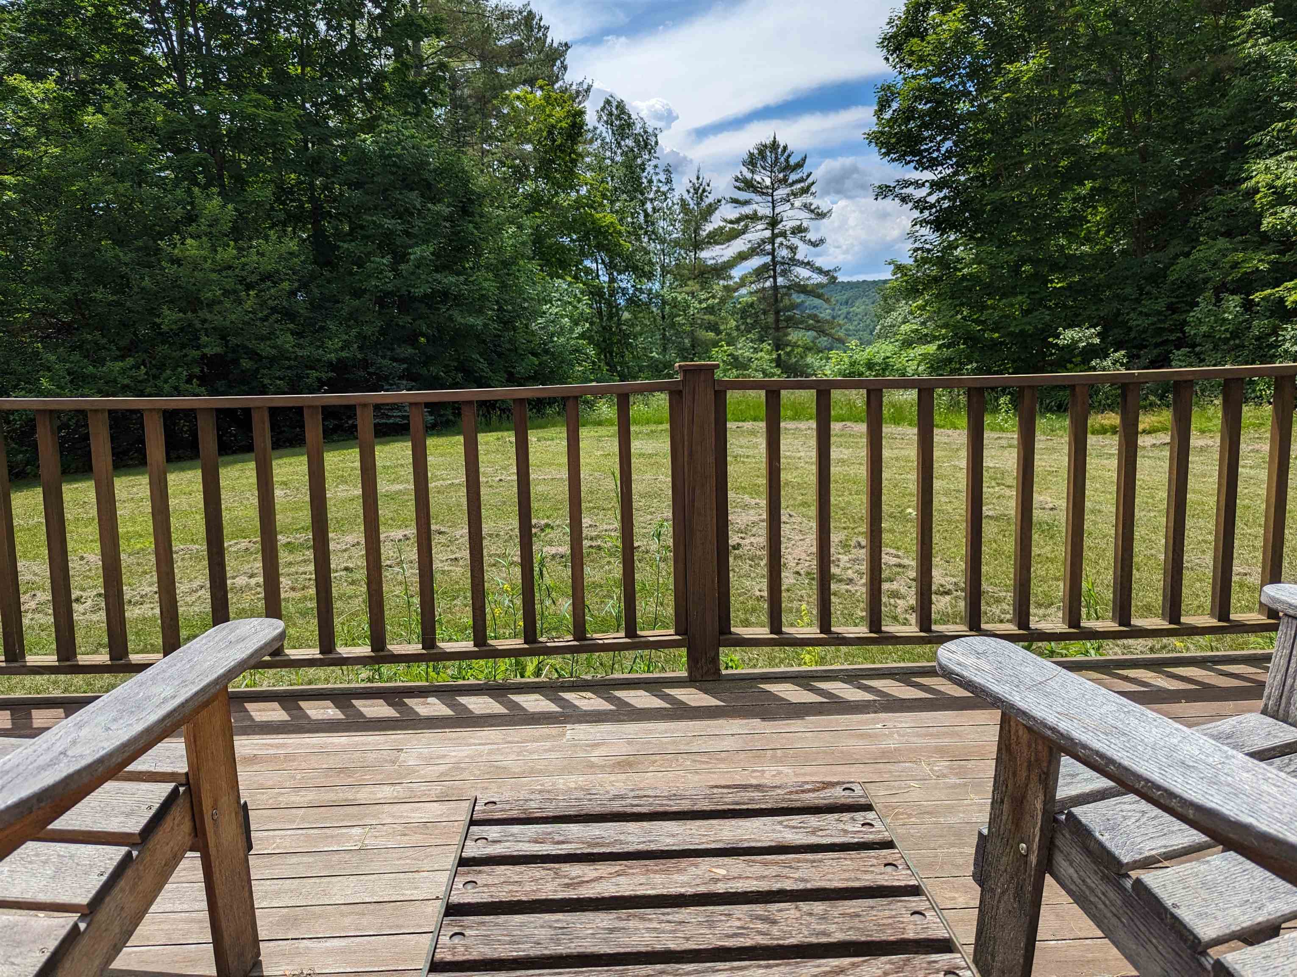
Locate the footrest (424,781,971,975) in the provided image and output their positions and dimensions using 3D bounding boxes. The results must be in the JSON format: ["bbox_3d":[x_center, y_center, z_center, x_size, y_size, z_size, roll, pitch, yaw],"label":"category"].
[{"bbox_3d":[0.043,0.606,0.931,0.491,0.388,0.491,-1,8,-2],"label":"footrest"}]

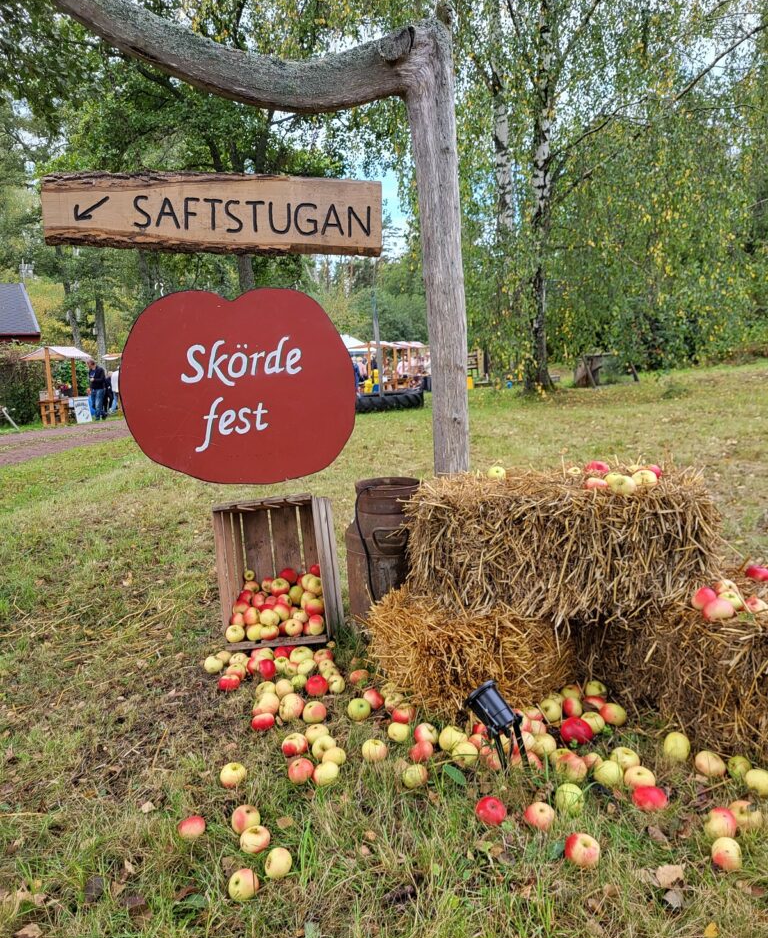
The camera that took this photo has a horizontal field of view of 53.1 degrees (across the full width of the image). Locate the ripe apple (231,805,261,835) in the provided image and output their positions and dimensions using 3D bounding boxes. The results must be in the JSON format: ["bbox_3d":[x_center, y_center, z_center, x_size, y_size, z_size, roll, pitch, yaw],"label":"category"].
[{"bbox_3d":[-0.386,0.977,2.144,0.077,0.071,0.077,-3,9,0],"label":"ripe apple"}]

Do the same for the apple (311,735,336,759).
[{"bbox_3d":[-0.192,0.897,2.482,0.075,0.070,0.075,-3,9,0],"label":"apple"}]

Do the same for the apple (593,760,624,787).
[{"bbox_3d":[0.600,0.811,2.046,0.078,0.067,0.078,-1,9,0],"label":"apple"}]

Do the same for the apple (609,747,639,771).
[{"bbox_3d":[0.670,0.806,2.138,0.070,0.064,0.070,0,9,0],"label":"apple"}]

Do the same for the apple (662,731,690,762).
[{"bbox_3d":[0.816,0.774,2.142,0.074,0.077,0.074,-2,8,0],"label":"apple"}]

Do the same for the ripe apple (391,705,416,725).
[{"bbox_3d":[0.066,0.814,2.551,0.075,0.065,0.075,-1,9,0],"label":"ripe apple"}]

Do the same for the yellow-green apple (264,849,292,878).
[{"bbox_3d":[-0.263,0.985,1.922,0.062,0.069,0.069,21,0,-31],"label":"yellow-green apple"}]

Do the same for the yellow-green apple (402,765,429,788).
[{"bbox_3d":[0.095,0.916,2.321,0.075,0.070,0.075,-3,9,0],"label":"yellow-green apple"}]

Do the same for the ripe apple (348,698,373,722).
[{"bbox_3d":[-0.078,0.764,2.443,0.073,0.070,0.073,-2,8,0],"label":"ripe apple"}]

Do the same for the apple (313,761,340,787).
[{"bbox_3d":[-0.163,0.857,2.160,0.070,0.063,0.070,0,9,0],"label":"apple"}]

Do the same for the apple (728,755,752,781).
[{"bbox_3d":[0.983,0.826,2.120,0.066,0.060,0.066,0,9,0],"label":"apple"}]

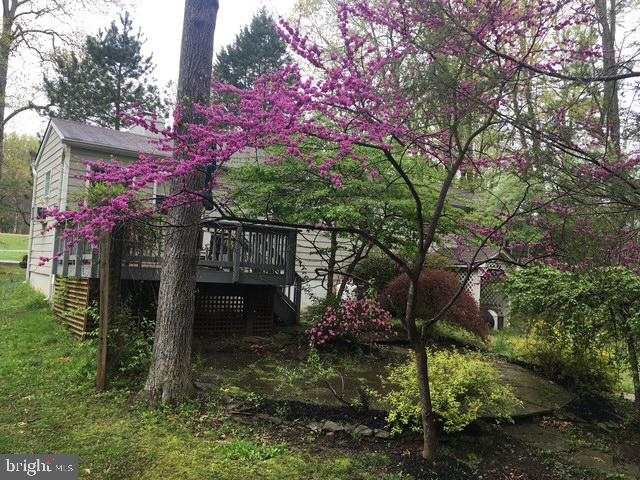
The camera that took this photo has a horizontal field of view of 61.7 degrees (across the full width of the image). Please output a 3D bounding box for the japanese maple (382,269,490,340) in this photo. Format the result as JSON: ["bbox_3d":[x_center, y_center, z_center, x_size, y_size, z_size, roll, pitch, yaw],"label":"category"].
[{"bbox_3d":[2.651,1.433,12.200,2.408,1.519,2.047,3,-3,13],"label":"japanese maple"}]

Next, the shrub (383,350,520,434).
[{"bbox_3d":[1.312,1.492,5.350,1.349,0.746,1.147,2,-3,14],"label":"shrub"}]

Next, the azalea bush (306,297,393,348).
[{"bbox_3d":[0.583,1.631,10.600,1.666,0.997,1.416,3,-3,4],"label":"azalea bush"}]

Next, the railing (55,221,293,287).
[{"bbox_3d":[-3.186,0.239,11.742,4.110,1.250,3.546,5,-4,-38],"label":"railing"}]

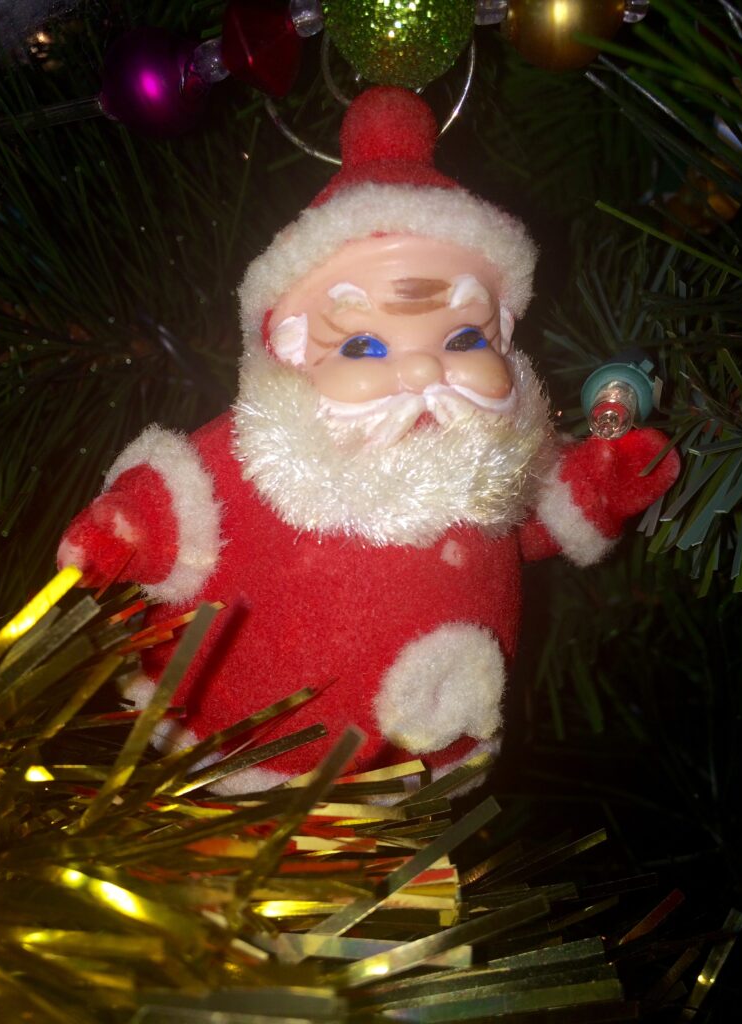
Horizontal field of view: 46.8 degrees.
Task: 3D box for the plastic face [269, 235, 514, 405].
[{"bbox_3d":[0.004,-0.026,0.126,0.038,0.028,0.023,-1,3,-14],"label":"plastic face"}]

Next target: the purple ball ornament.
[{"bbox_3d":[-0.037,-0.072,0.145,0.018,0.018,0.018,0,3,0],"label":"purple ball ornament"}]

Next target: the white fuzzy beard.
[{"bbox_3d":[0.004,-0.011,0.130,0.049,0.035,0.032,-1,3,-14],"label":"white fuzzy beard"}]

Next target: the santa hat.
[{"bbox_3d":[0.003,-0.048,0.143,0.047,0.041,0.045,-1,3,-14],"label":"santa hat"}]

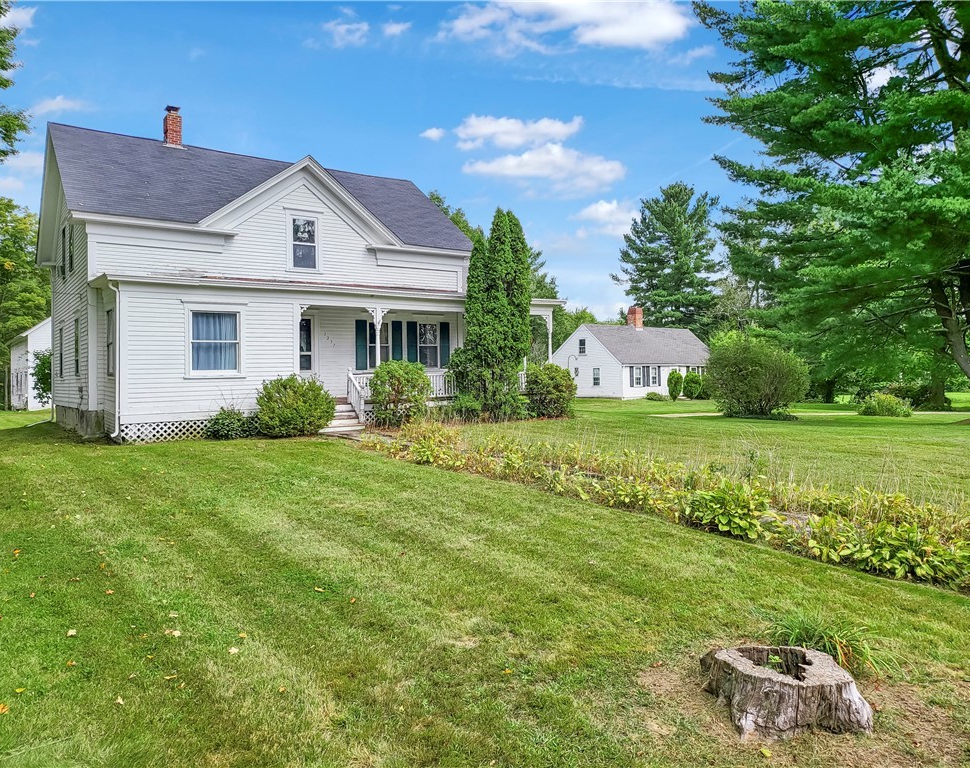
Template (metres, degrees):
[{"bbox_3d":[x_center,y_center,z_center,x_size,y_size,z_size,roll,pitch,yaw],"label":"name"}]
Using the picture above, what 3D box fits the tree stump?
[{"bbox_3d":[1.370,1.355,3.240,0.680,0.220,0.620,-1,1,23],"label":"tree stump"}]

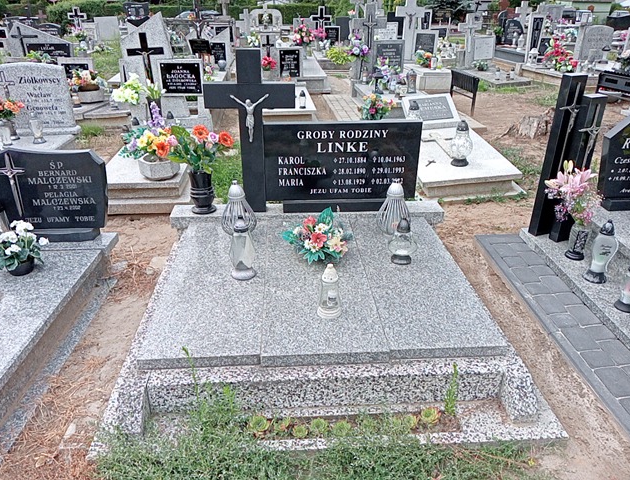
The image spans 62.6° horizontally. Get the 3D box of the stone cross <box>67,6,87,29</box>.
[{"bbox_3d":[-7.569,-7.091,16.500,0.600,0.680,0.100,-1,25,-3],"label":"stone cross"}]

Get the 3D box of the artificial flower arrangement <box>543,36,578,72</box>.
[{"bbox_3d":[3.992,-3.002,8.400,0.540,0.550,0.420,4,27,7],"label":"artificial flower arrangement"}]

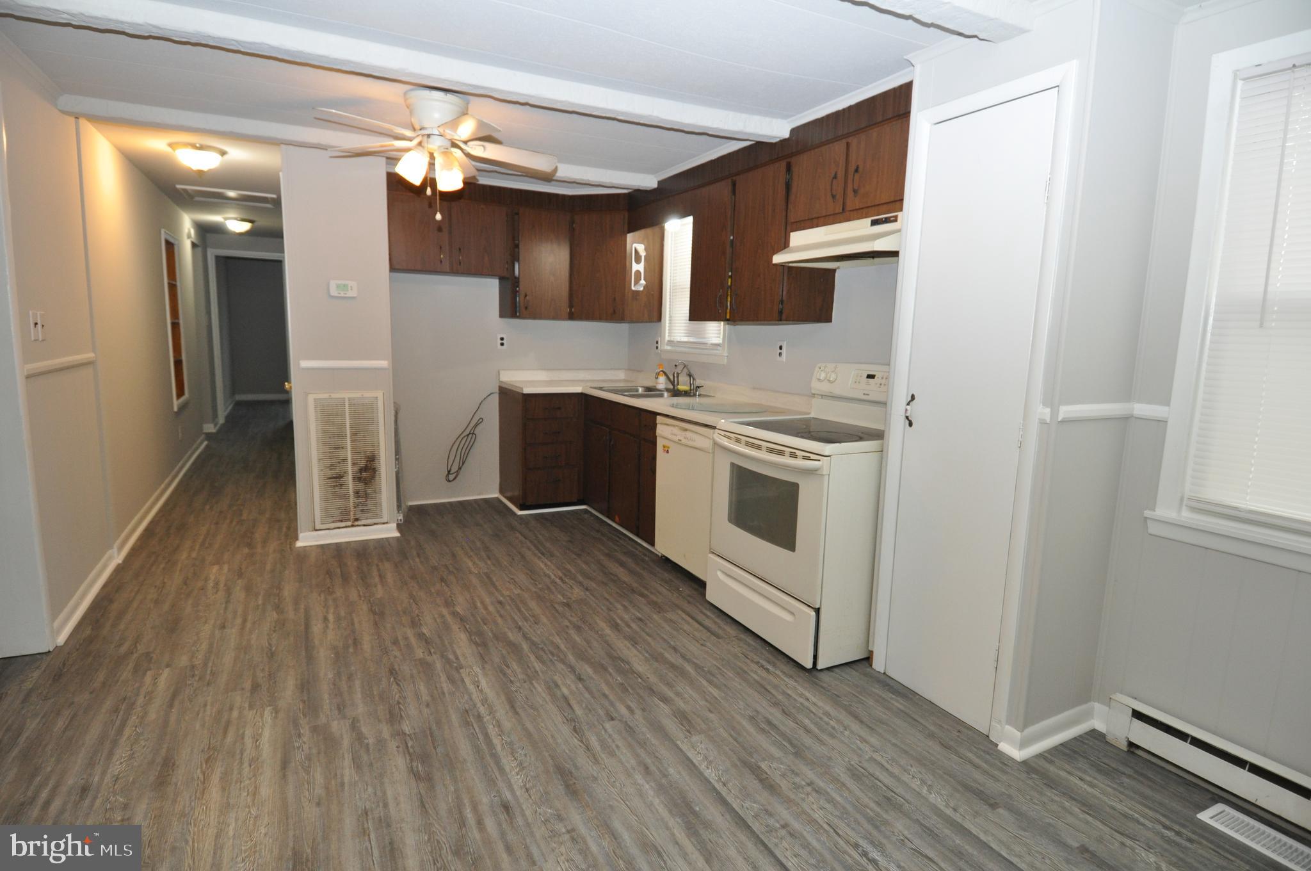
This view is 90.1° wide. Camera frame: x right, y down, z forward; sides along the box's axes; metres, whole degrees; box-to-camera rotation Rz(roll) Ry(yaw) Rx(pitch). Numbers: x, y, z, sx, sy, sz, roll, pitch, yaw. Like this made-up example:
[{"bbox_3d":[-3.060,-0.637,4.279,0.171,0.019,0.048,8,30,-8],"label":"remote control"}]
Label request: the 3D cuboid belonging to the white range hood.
[{"bbox_3d":[0.927,-0.870,2.961,0.485,0.163,0.785,-3,10,-29],"label":"white range hood"}]

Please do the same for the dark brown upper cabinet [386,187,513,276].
[{"bbox_3d":[-1.508,-1.417,4.688,0.880,0.515,0.330,-3,10,-29],"label":"dark brown upper cabinet"}]

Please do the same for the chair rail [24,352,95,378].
[{"bbox_3d":[-2.712,-0.331,3.011,0.023,0.046,1.050,-3,10,-29],"label":"chair rail"}]

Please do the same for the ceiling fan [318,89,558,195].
[{"bbox_3d":[-1.015,-1.333,3.006,1.100,0.420,1.100,-3,10,-29],"label":"ceiling fan"}]

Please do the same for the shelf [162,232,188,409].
[{"bbox_3d":[-4.401,-1.041,5.921,0.130,1.530,0.720,-4,10,-28],"label":"shelf"}]

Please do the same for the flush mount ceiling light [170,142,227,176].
[{"bbox_3d":[-2.939,-1.756,4.225,0.320,0.175,0.320,-4,10,-28],"label":"flush mount ceiling light"}]

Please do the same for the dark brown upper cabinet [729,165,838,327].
[{"bbox_3d":[0.675,-0.998,3.482,0.318,0.790,0.470,-4,10,-28],"label":"dark brown upper cabinet"}]

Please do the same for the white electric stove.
[{"bbox_3d":[0.747,0.285,3.000,0.730,1.170,0.765,-4,10,-28],"label":"white electric stove"}]

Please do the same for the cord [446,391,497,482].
[{"bbox_3d":[-1.403,0.013,5.019,0.411,0.689,0.040,-4,10,-28],"label":"cord"}]

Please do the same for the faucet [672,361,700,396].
[{"bbox_3d":[0.195,-0.384,4.510,0.150,0.225,0.130,-3,10,-29],"label":"faucet"}]

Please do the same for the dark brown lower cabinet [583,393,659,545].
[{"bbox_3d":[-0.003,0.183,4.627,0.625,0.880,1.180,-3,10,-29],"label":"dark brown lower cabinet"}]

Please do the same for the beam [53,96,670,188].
[{"bbox_3d":[-1.457,-1.650,3.805,3.112,0.115,0.130,-2,9,-24],"label":"beam"}]

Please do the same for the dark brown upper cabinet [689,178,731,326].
[{"bbox_3d":[0.460,-1.066,3.875,0.318,0.788,0.435,-4,10,-28],"label":"dark brown upper cabinet"}]

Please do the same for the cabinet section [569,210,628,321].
[{"bbox_3d":[-0.387,-1.277,5.005,0.440,0.800,0.320,4,8,16],"label":"cabinet section"}]

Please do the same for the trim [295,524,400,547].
[{"bbox_3d":[-1.890,0.617,4.054,0.582,0.075,0.032,-4,10,-28],"label":"trim"}]

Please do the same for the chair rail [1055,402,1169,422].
[{"bbox_3d":[1.402,-0.068,1.999,0.445,0.046,0.115,-3,10,-29],"label":"chair rail"}]

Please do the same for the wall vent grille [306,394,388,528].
[{"bbox_3d":[-1.863,0.159,3.996,0.411,0.828,0.020,-4,10,-28],"label":"wall vent grille"}]

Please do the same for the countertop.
[{"bbox_3d":[-0.166,-0.293,4.371,1.115,0.145,2.490,-3,10,-29],"label":"countertop"}]

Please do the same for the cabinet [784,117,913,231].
[{"bbox_3d":[0.991,-1.141,2.960,0.345,0.375,0.780,-3,10,-29],"label":"cabinet"}]

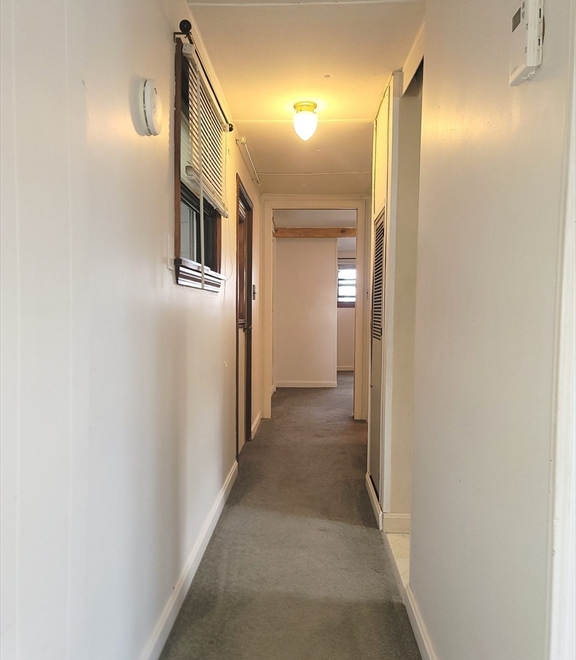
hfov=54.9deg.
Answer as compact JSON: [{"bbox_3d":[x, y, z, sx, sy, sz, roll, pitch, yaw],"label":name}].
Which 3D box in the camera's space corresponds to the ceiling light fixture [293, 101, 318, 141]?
[{"bbox_3d":[0.093,-1.065,2.867,0.132,0.183,0.133,1,3,2],"label":"ceiling light fixture"}]

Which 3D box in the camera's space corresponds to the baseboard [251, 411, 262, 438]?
[{"bbox_3d":[-0.282,0.810,4.837,0.017,0.086,0.839,1,3,2],"label":"baseboard"}]

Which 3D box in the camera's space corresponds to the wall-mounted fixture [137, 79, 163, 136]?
[{"bbox_3d":[-0.363,-0.603,1.498,0.039,0.136,0.135,1,3,2],"label":"wall-mounted fixture"}]

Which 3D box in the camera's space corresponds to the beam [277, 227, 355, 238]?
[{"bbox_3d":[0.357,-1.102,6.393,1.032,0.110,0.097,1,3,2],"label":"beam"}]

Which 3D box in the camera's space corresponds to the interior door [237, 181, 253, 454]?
[{"bbox_3d":[-0.323,-0.048,3.939,0.059,1.827,0.924,1,3,2],"label":"interior door"}]

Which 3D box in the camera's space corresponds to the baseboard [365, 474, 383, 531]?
[{"bbox_3d":[0.464,0.901,3.033,0.015,0.086,0.729,1,3,2],"label":"baseboard"}]

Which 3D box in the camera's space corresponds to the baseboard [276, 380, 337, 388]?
[{"bbox_3d":[0.243,0.710,7.203,0.779,0.085,0.016,1,3,2],"label":"baseboard"}]

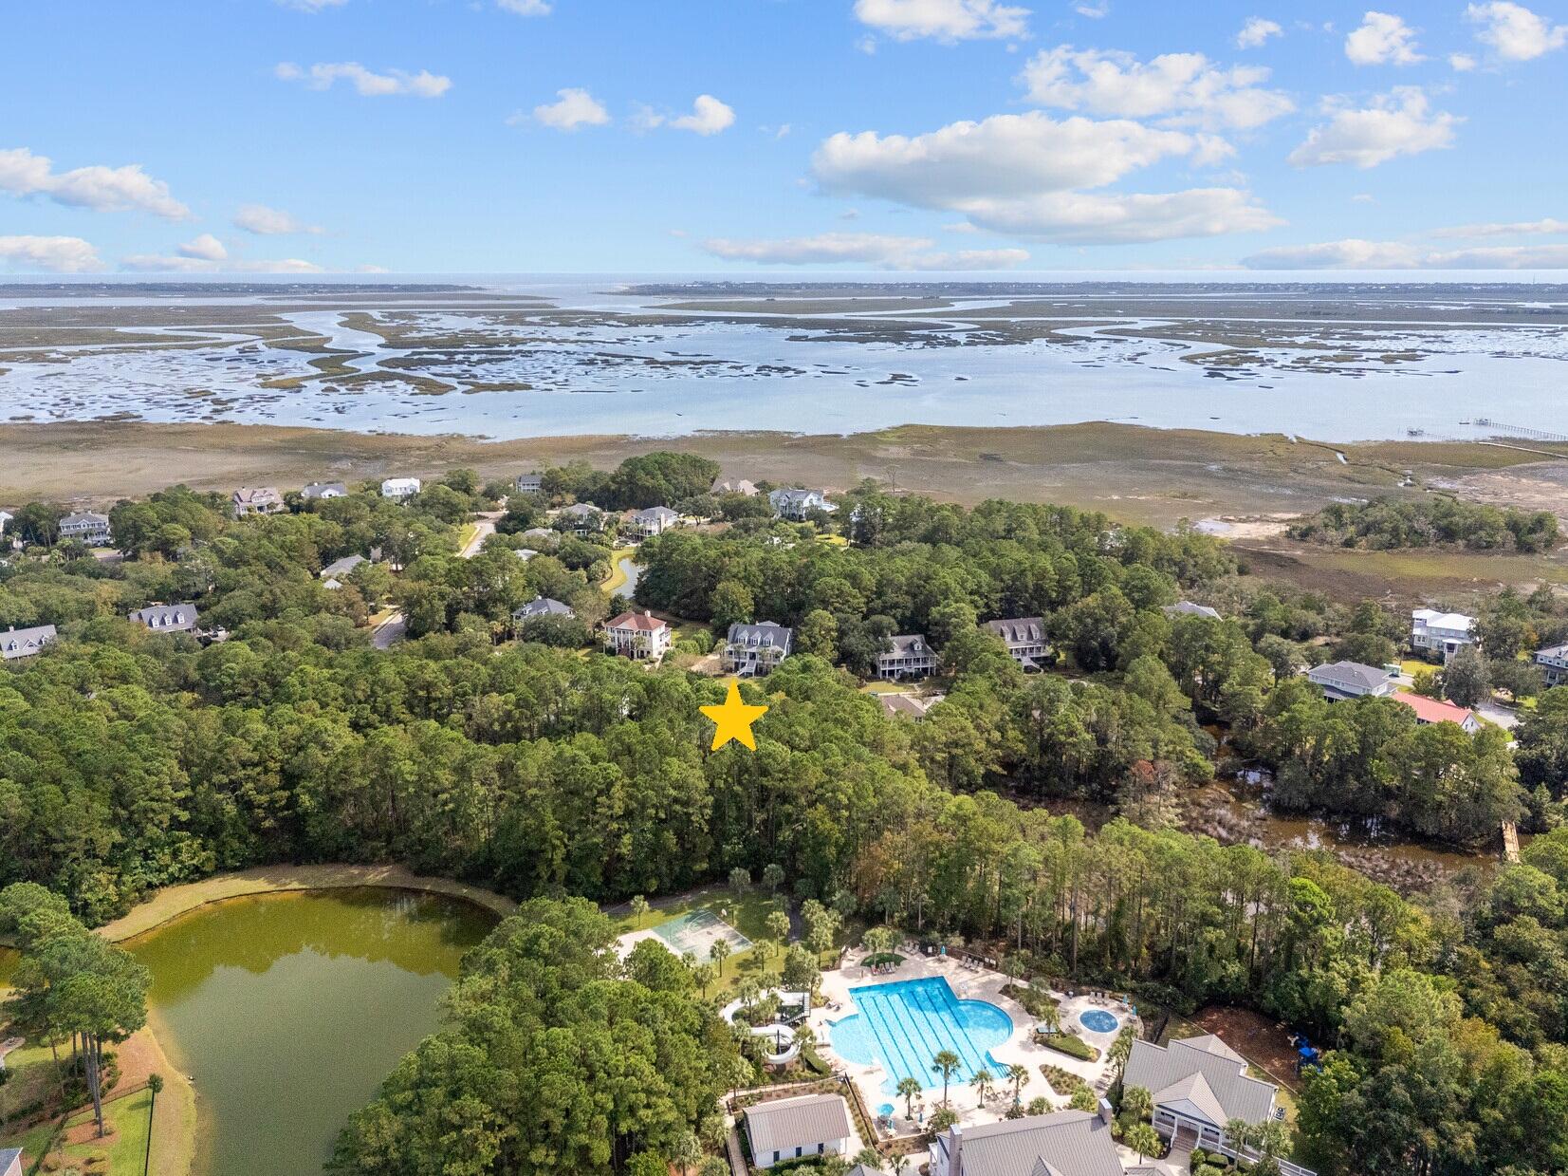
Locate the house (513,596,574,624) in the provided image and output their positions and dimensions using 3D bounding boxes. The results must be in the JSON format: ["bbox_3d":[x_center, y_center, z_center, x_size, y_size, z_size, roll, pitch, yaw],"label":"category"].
[{"bbox_3d":[-73.300,8.380,331.396,14.300,10.500,12.500,5,17,18],"label":"house"}]

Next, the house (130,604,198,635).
[{"bbox_3d":[-185.846,10.537,326.731,17.500,9.000,13.000,-14,21,-39],"label":"house"}]

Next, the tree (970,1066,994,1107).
[{"bbox_3d":[26.314,66.107,143.720,3.100,5.900,3.100,0,16,0],"label":"tree"}]

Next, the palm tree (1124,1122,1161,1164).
[{"bbox_3d":[44.020,68.380,133.290,4.290,5.560,4.290,0,16,0],"label":"palm tree"}]

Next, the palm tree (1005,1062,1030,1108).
[{"bbox_3d":[31.153,65.807,144.208,3.200,6.200,3.200,0,16,0],"label":"palm tree"}]

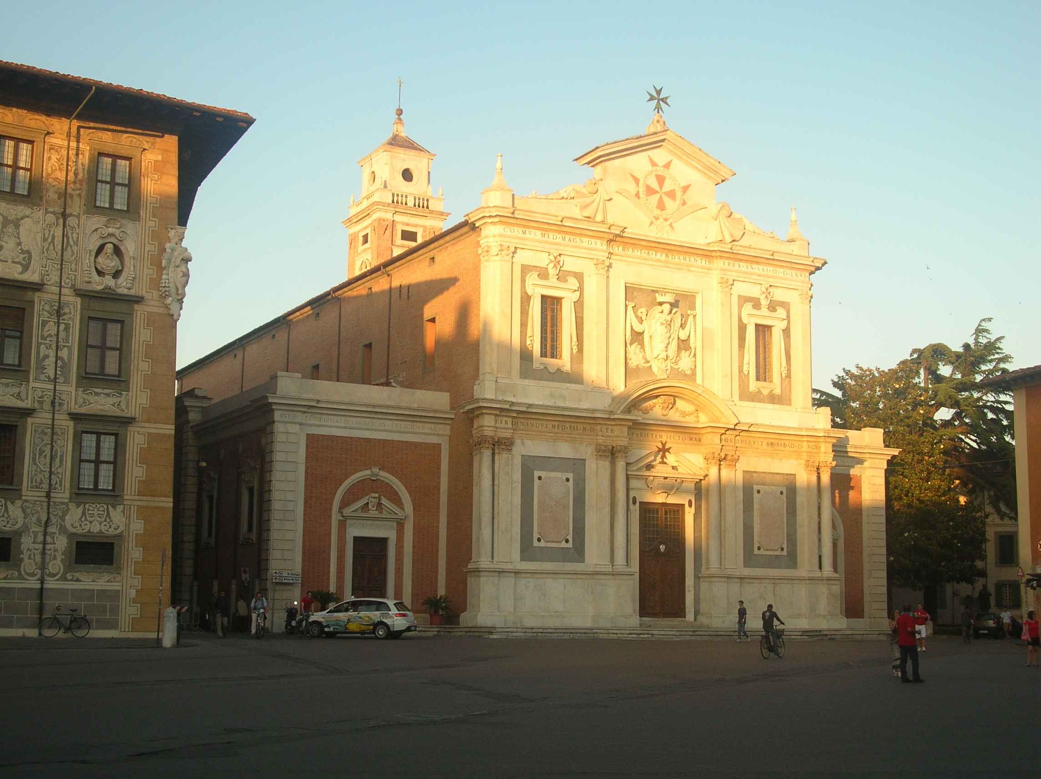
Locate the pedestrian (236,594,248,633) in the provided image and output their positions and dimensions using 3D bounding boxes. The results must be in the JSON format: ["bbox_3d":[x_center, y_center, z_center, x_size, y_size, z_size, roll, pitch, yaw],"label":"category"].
[{"bbox_3d":[-12.438,10.012,64.300,0.420,1.680,0.500,0,-9,7],"label":"pedestrian"}]

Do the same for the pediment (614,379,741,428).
[{"bbox_3d":[7.476,0.522,68.601,6.710,2.030,1.000,5,-10,-28],"label":"pediment"}]

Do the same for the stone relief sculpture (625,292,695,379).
[{"bbox_3d":[6.646,-2.575,67.600,3.963,4.135,0.500,5,-10,-28],"label":"stone relief sculpture"}]

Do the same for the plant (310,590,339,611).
[{"bbox_3d":[-8.318,9.238,61.200,1.250,1.450,1.250,5,-10,-28],"label":"plant"}]

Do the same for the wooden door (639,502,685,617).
[{"bbox_3d":[6.670,8.022,67.777,2.630,5.350,0.250,5,-10,-28],"label":"wooden door"}]

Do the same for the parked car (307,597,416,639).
[{"bbox_3d":[-6.570,9.200,58.100,4.750,1.600,1.790,-1,-9,13],"label":"parked car"}]

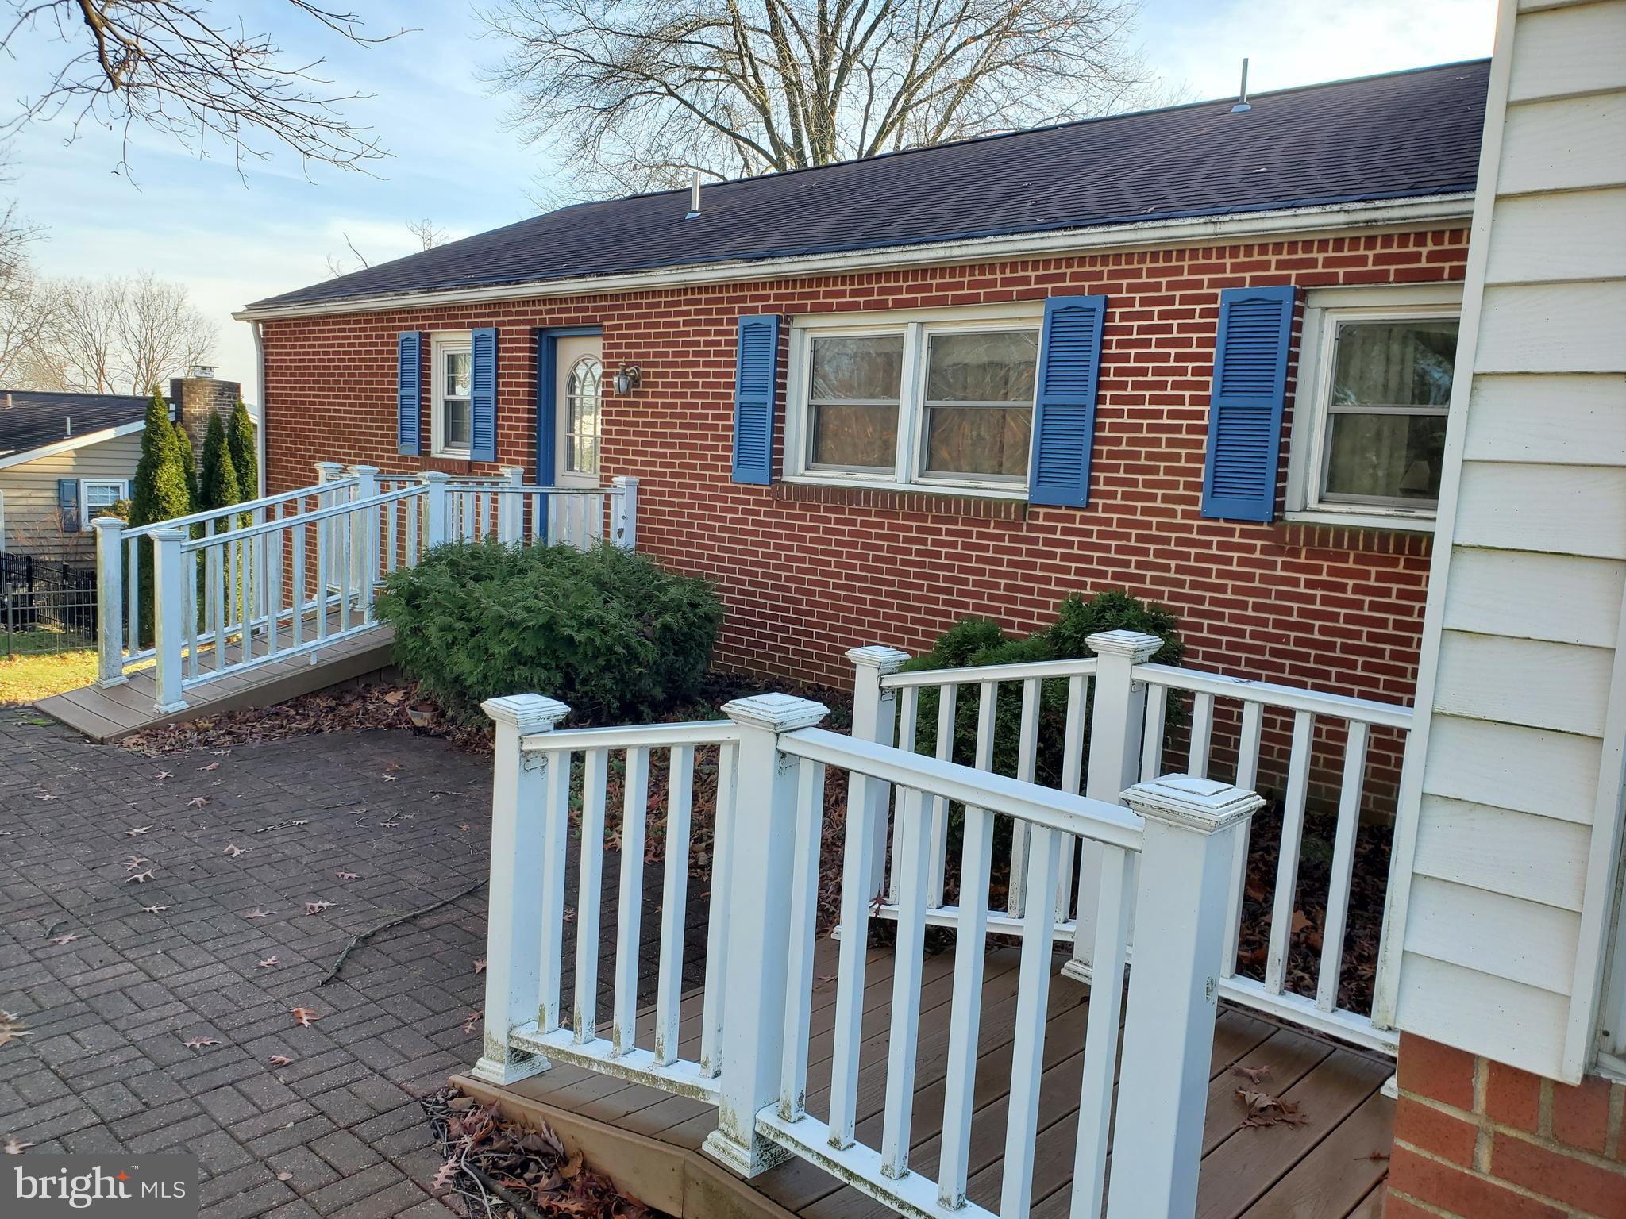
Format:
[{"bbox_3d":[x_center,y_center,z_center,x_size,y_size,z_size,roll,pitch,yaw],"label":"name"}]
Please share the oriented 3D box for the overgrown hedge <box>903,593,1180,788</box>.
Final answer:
[{"bbox_3d":[0.940,0.424,5.287,1.200,1.020,1.150,10,10,42],"label":"overgrown hedge"}]

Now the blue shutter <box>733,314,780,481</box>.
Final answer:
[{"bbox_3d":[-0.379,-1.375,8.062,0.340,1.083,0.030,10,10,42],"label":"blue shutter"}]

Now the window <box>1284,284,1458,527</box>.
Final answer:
[{"bbox_3d":[2.692,-0.895,5.435,1.050,1.075,0.110,10,10,42],"label":"window"}]

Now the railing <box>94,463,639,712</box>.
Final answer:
[{"bbox_3d":[-3.076,-0.298,8.418,1.600,1.360,3.287,10,10,42],"label":"railing"}]

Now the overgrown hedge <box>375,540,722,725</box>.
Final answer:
[{"bbox_3d":[-1.500,0.064,7.521,2.050,0.940,1.650,10,10,42],"label":"overgrown hedge"}]

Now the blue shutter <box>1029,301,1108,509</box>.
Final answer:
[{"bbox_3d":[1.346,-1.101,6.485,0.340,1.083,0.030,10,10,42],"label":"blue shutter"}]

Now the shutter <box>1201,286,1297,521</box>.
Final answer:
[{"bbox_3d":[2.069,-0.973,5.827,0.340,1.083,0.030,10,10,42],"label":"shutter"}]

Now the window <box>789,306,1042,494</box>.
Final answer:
[{"bbox_3d":[0.567,-1.254,7.372,2.000,1.070,0.110,10,10,42],"label":"window"}]

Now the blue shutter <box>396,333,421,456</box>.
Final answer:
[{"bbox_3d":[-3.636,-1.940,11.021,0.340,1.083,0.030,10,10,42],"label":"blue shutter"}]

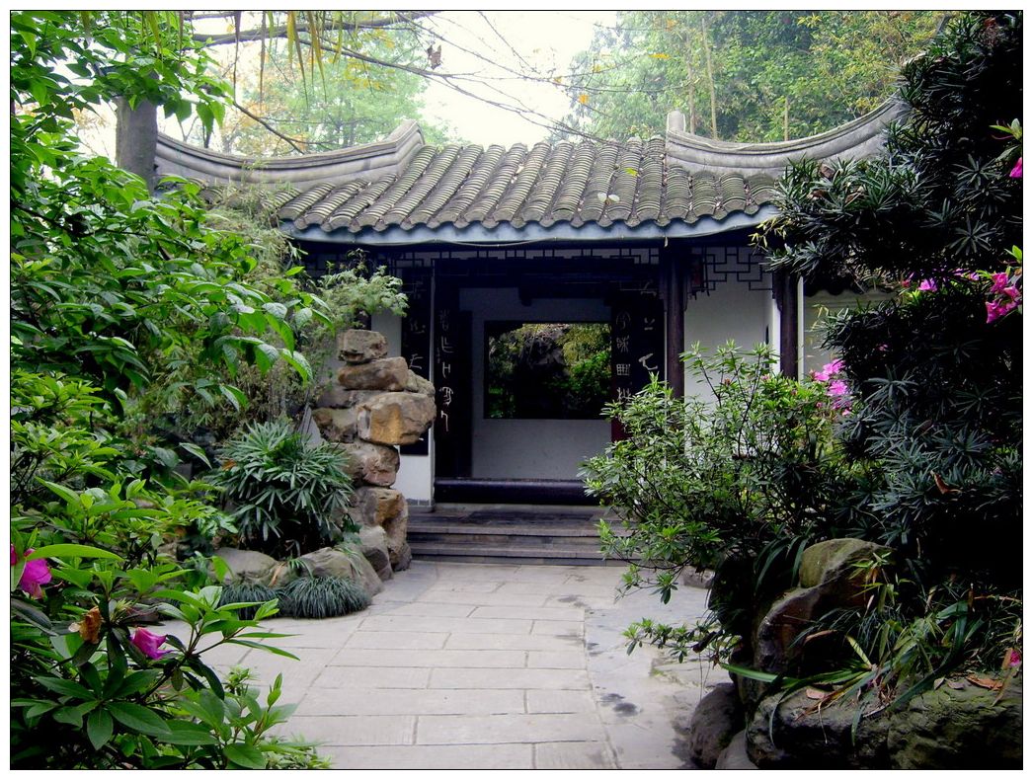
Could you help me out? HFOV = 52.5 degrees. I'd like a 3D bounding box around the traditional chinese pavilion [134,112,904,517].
[{"bbox_3d":[0.370,-0.720,10.700,6.400,3.850,4.200,0,1,9],"label":"traditional chinese pavilion"}]

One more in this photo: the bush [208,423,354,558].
[{"bbox_3d":[-1.770,0.750,7.850,1.070,1.000,0.970,0,1,0],"label":"bush"}]

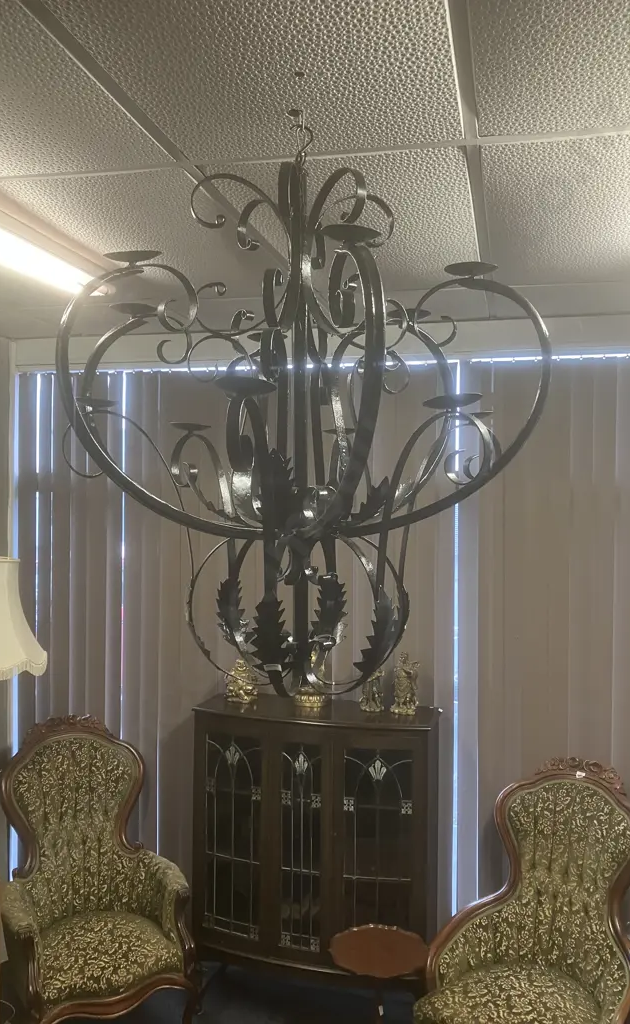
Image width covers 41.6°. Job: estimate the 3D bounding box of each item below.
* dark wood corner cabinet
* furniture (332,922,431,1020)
[{"bbox_3d":[-0.003,1.423,3.345,0.970,1.250,0.340,1,1,13],"label":"dark wood corner cabinet"},{"bbox_3d":[0.222,1.787,2.866,0.352,0.550,0.352,1,1,13],"label":"furniture"}]

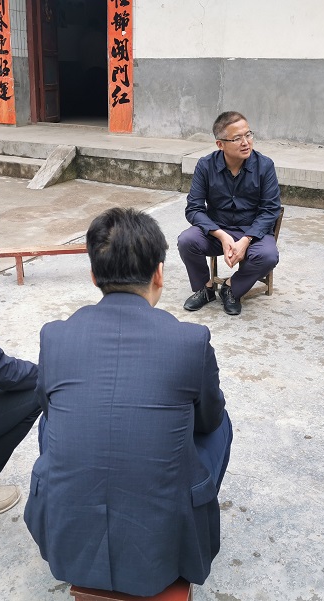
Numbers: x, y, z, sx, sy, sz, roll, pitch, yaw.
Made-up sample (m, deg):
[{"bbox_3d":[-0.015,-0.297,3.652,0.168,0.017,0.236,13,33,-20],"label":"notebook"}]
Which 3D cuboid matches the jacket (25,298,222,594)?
[{"bbox_3d":[-0.079,0.288,1.589,0.490,0.650,0.510,2,20,3],"label":"jacket"}]

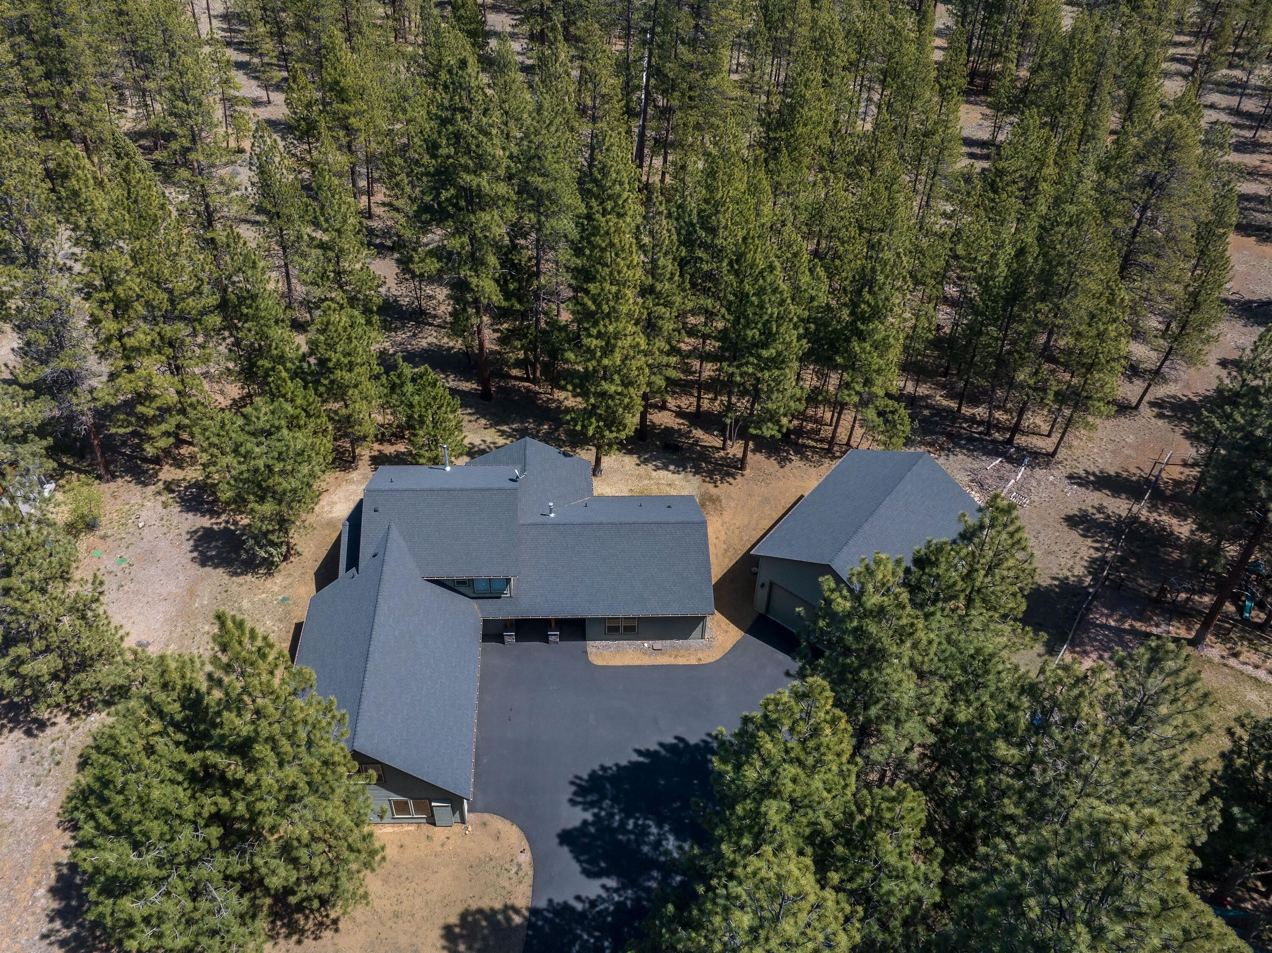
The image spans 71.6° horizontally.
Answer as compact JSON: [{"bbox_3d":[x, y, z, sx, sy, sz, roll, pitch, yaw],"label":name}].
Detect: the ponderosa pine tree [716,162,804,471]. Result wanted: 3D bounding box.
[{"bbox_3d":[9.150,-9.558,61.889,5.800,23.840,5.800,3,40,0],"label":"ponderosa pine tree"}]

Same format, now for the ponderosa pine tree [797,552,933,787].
[{"bbox_3d":[11.988,9.654,43.929,6.700,16.300,6.700,5,40,0],"label":"ponderosa pine tree"}]

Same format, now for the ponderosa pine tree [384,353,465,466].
[{"bbox_3d":[-15.382,-4.840,63.879,6.000,8.960,6.000,5,40,0],"label":"ponderosa pine tree"}]

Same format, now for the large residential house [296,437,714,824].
[{"bbox_3d":[-7.081,6.519,52.064,23.890,8.000,25.750,0,40,-6],"label":"large residential house"}]

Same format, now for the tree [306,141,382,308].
[{"bbox_3d":[-26.385,-20.396,77.460,5.800,16.769,5.800,3,40,0],"label":"tree"}]

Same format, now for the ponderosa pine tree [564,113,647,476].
[{"bbox_3d":[-1.874,-10.268,58.110,5.600,26.500,5.600,5,40,0],"label":"ponderosa pine tree"}]

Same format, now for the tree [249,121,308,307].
[{"bbox_3d":[-31.508,-22.351,76.866,4.700,16.720,4.700,5,40,0],"label":"tree"}]

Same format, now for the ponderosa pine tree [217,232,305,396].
[{"bbox_3d":[-29.623,-11.709,69.026,6.000,14.235,6.000,3,40,0],"label":"ponderosa pine tree"}]

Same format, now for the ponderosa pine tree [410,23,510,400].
[{"bbox_3d":[-12.952,-17.396,63.960,7.200,28.320,7.200,5,40,0],"label":"ponderosa pine tree"}]

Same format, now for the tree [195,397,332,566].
[{"bbox_3d":[-23.034,0.442,53.860,8.000,12.770,8.000,5,40,0],"label":"tree"}]

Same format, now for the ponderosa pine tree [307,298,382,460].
[{"bbox_3d":[-21.279,-6.298,63.719,5.300,13.690,5.300,3,40,0],"label":"ponderosa pine tree"}]

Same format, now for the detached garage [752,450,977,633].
[{"bbox_3d":[15.347,4.732,57.873,10.308,7.826,13.521,29,47,26],"label":"detached garage"}]

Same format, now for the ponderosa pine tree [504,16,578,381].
[{"bbox_3d":[-7.039,-18.602,66.179,5.800,28.110,5.800,5,40,0],"label":"ponderosa pine tree"}]

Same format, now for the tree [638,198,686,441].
[{"bbox_3d":[1.244,-10.778,65.420,4.200,20.372,4.200,3,40,0],"label":"tree"}]

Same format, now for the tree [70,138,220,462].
[{"bbox_3d":[-33.050,-9.777,59.269,8.600,23.659,8.600,3,40,0],"label":"tree"}]

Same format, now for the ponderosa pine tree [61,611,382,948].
[{"bbox_3d":[-17.442,12.044,37.290,12.400,17.200,12.400,5,40,0],"label":"ponderosa pine tree"}]

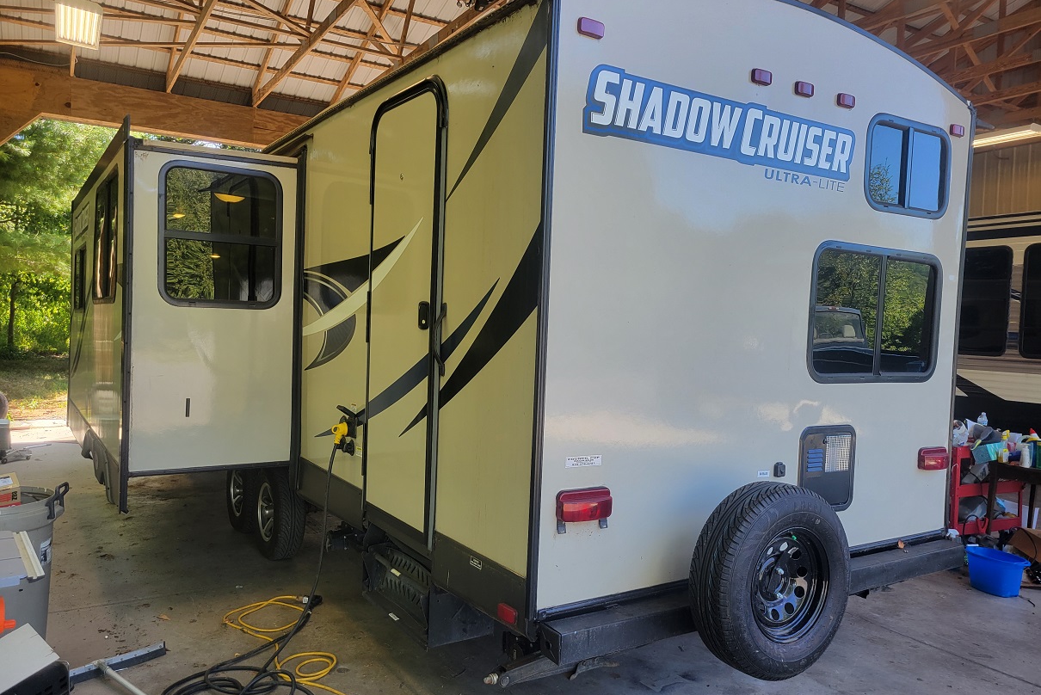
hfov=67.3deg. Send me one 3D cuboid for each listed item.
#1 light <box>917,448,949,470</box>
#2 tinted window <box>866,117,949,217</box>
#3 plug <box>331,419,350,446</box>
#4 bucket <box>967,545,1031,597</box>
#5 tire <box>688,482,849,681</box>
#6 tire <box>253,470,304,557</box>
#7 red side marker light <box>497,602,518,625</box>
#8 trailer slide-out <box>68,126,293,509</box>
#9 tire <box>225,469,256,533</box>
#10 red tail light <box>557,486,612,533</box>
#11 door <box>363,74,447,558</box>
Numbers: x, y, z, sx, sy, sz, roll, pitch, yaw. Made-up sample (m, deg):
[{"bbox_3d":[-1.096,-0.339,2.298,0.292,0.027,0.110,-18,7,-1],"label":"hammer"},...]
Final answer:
[{"bbox_3d":[1.957,0.525,3.688,0.210,0.113,0.050,1,2,-33],"label":"light"},{"bbox_3d":[1.743,-0.793,3.483,0.635,0.420,0.035,1,2,-33],"label":"tinted window"},{"bbox_3d":[-0.871,0.417,3.776,0.080,0.110,0.058,1,2,-33],"label":"plug"},{"bbox_3d":[3.276,1.557,5.363,0.250,0.245,0.360,1,2,-33],"label":"bucket"},{"bbox_3d":[0.901,0.826,2.808,0.687,0.687,0.205,1,2,-33],"label":"tire"},{"bbox_3d":[-1.741,1.173,5.638,0.205,0.680,0.685,1,2,-33],"label":"tire"},{"bbox_3d":[-0.046,0.888,2.600,0.020,0.048,0.096,1,2,-33],"label":"red side marker light"},{"bbox_3d":[-2.791,-0.255,6.028,0.920,2.090,3.980,1,2,-33],"label":"trailer slide-out"},{"bbox_3d":[-2.199,1.143,6.342,0.205,0.680,0.685,1,2,-33],"label":"tire"},{"bbox_3d":[0.218,0.531,2.558,0.210,0.135,0.050,1,2,-33],"label":"red tail light"},{"bbox_3d":[-0.514,-0.150,3.346,0.050,1.870,0.700,1,2,-33],"label":"door"}]

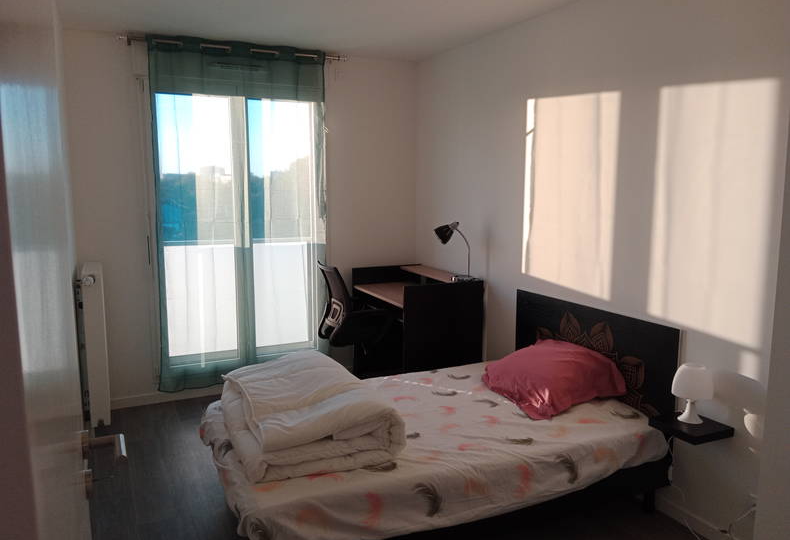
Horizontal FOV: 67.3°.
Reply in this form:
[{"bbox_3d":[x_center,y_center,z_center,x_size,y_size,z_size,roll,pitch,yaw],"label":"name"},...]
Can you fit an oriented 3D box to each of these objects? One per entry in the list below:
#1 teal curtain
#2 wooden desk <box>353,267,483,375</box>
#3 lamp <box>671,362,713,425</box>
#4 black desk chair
[{"bbox_3d":[-1.063,-0.370,4.222,1.243,2.362,0.101,-4,9,-26],"label":"teal curtain"},{"bbox_3d":[0.137,0.479,4.377,0.603,0.902,0.899,-4,9,-26],"label":"wooden desk"},{"bbox_3d":[1.273,0.522,2.533,0.161,0.253,0.161,-4,9,-26],"label":"lamp"},{"bbox_3d":[-0.250,0.458,4.077,0.600,1.031,0.600,-3,9,-20],"label":"black desk chair"}]

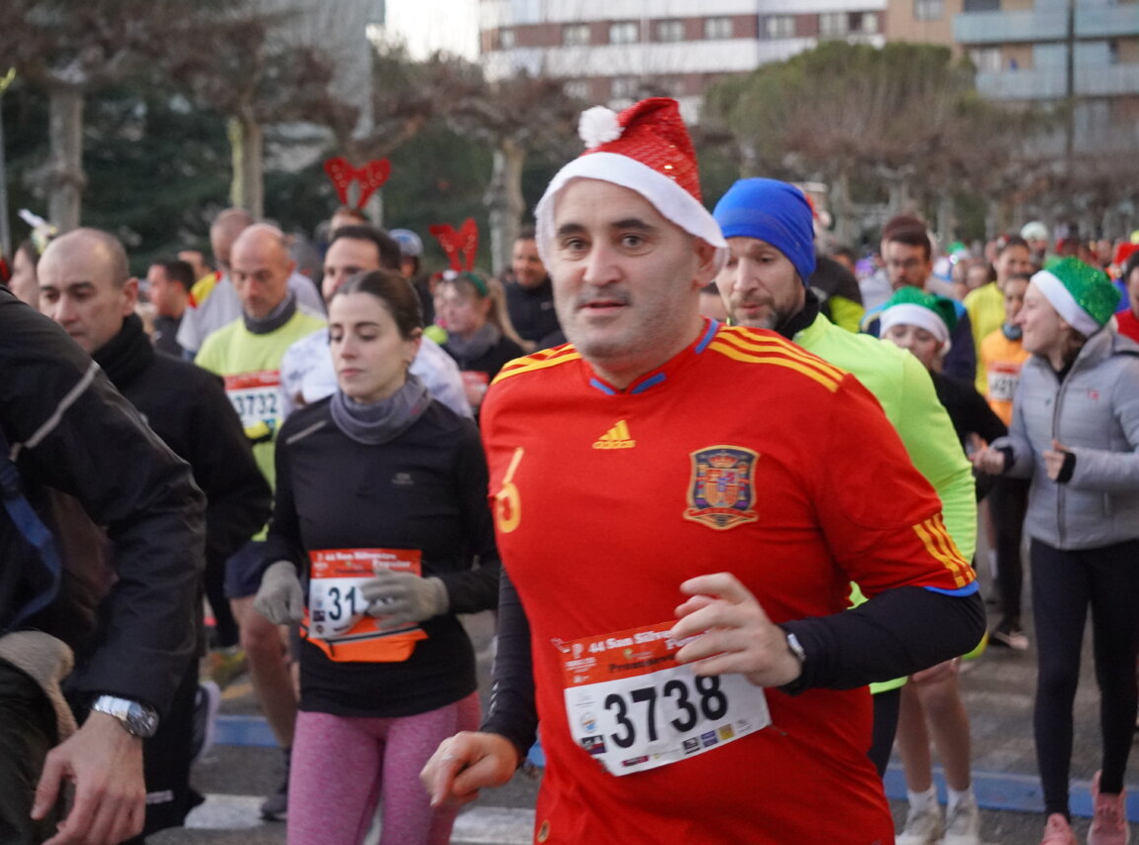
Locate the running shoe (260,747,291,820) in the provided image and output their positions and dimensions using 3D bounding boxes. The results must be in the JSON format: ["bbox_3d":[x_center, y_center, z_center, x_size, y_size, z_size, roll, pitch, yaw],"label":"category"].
[{"bbox_3d":[-0.809,1.077,8.466,0.105,0.130,0.290,2,4,24],"label":"running shoe"}]

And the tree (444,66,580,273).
[{"bbox_3d":[-0.723,-2.525,36.016,1.900,4.000,1.900,1,4,14],"label":"tree"}]

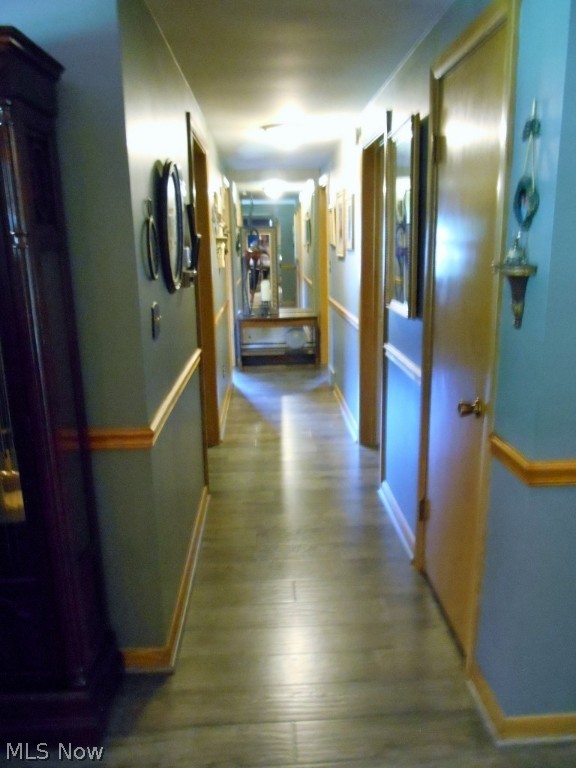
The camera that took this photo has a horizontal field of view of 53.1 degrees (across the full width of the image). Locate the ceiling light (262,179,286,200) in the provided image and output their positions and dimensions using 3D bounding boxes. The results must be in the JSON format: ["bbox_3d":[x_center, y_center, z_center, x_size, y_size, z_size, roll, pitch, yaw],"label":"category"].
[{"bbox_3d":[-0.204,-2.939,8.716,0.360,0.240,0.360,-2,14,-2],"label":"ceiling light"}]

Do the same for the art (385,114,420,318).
[{"bbox_3d":[0.552,-0.775,2.751,0.040,0.860,0.640,-2,14,-2],"label":"art"}]

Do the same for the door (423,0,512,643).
[{"bbox_3d":[0.624,-0.079,2.103,0.050,2.040,0.590,-2,14,-2],"label":"door"}]

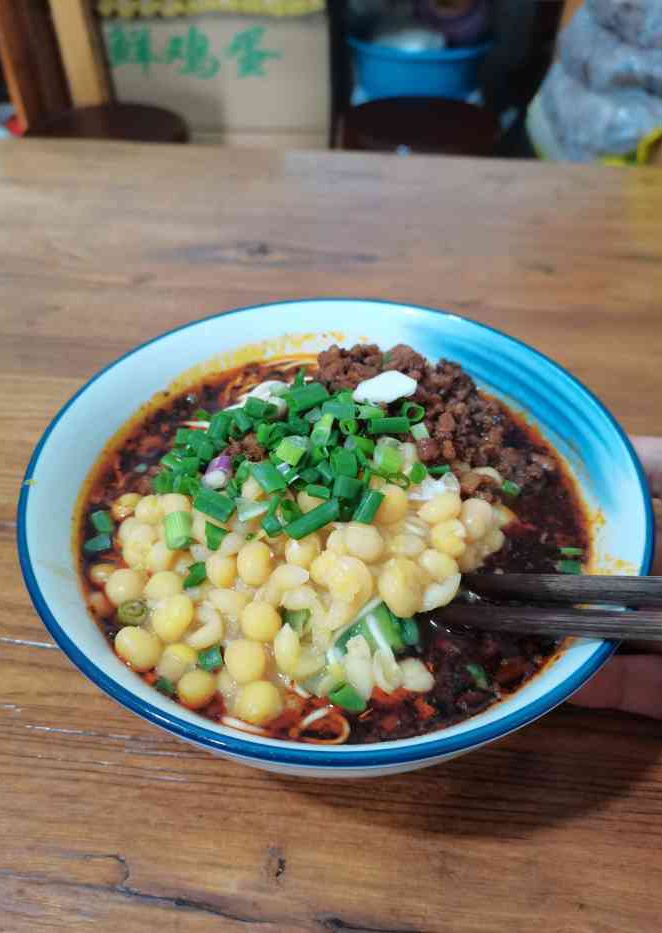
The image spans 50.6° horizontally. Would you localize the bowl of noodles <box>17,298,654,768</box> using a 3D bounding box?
[{"bbox_3d":[0.002,0.023,0.233,0.180,0.071,0.180,0,45,0],"label":"bowl of noodles"}]

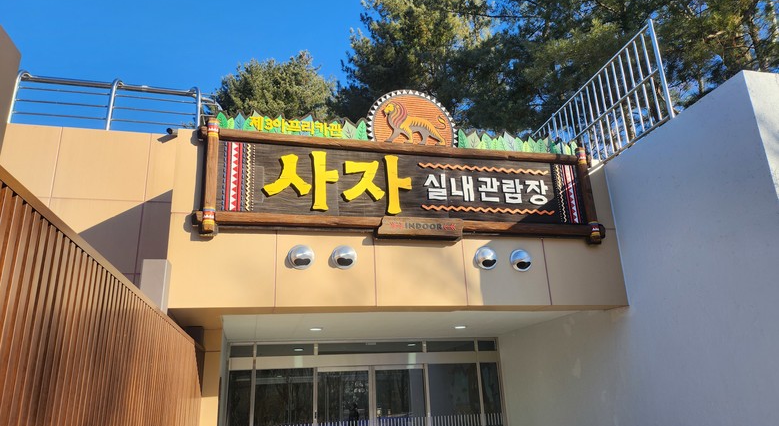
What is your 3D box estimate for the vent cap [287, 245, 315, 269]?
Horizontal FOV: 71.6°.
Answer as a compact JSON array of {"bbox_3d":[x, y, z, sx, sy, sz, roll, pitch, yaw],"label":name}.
[{"bbox_3d":[-0.989,0.507,6.063,0.270,0.270,0.130,2,-19,-14],"label":"vent cap"}]

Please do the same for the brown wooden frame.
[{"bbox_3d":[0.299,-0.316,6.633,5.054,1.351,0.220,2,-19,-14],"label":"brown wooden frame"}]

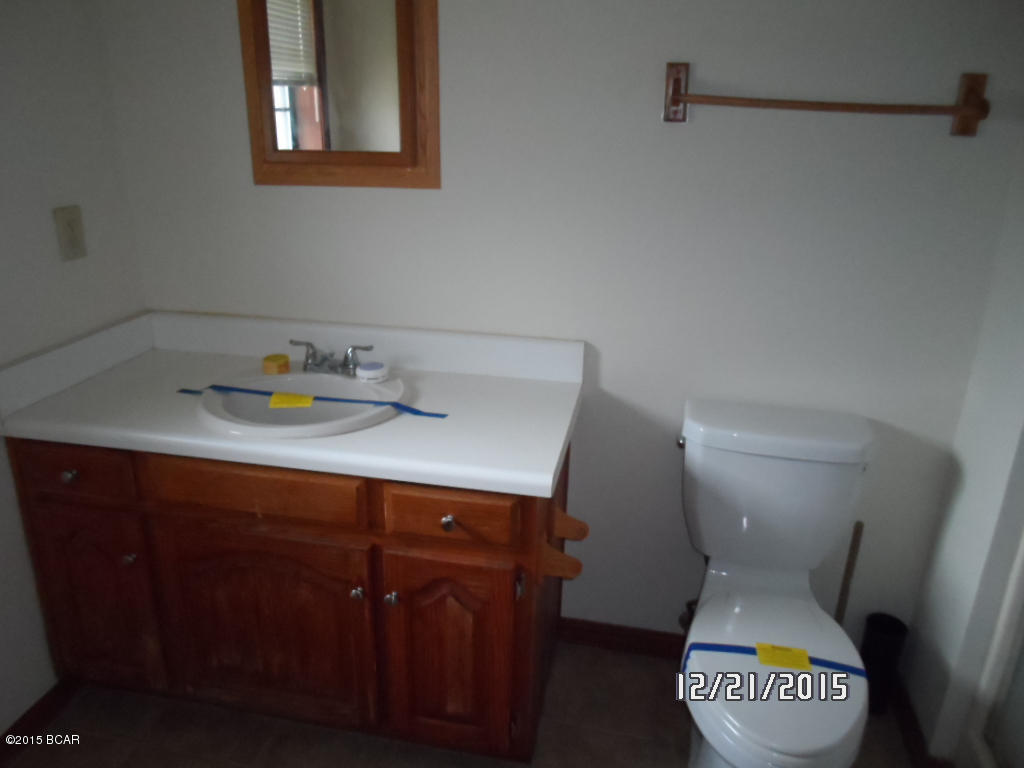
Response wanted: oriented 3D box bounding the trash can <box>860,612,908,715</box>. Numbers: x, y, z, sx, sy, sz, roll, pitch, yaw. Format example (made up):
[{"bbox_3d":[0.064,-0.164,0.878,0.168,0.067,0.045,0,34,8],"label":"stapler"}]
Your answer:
[{"bbox_3d":[0.952,0.729,1.920,0.093,0.246,0.093,5,19,10],"label":"trash can"}]

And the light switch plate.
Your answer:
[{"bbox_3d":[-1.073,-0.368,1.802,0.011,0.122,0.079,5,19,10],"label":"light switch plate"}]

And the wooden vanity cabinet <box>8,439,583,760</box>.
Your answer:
[{"bbox_3d":[-0.500,0.438,1.924,1.215,0.747,0.526,5,19,10],"label":"wooden vanity cabinet"}]

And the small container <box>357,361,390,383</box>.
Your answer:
[{"bbox_3d":[-0.351,-0.029,1.865,0.076,0.031,0.076,5,19,10],"label":"small container"}]

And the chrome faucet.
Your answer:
[{"bbox_3d":[-0.471,-0.056,1.876,0.236,0.085,0.130,5,19,10],"label":"chrome faucet"}]

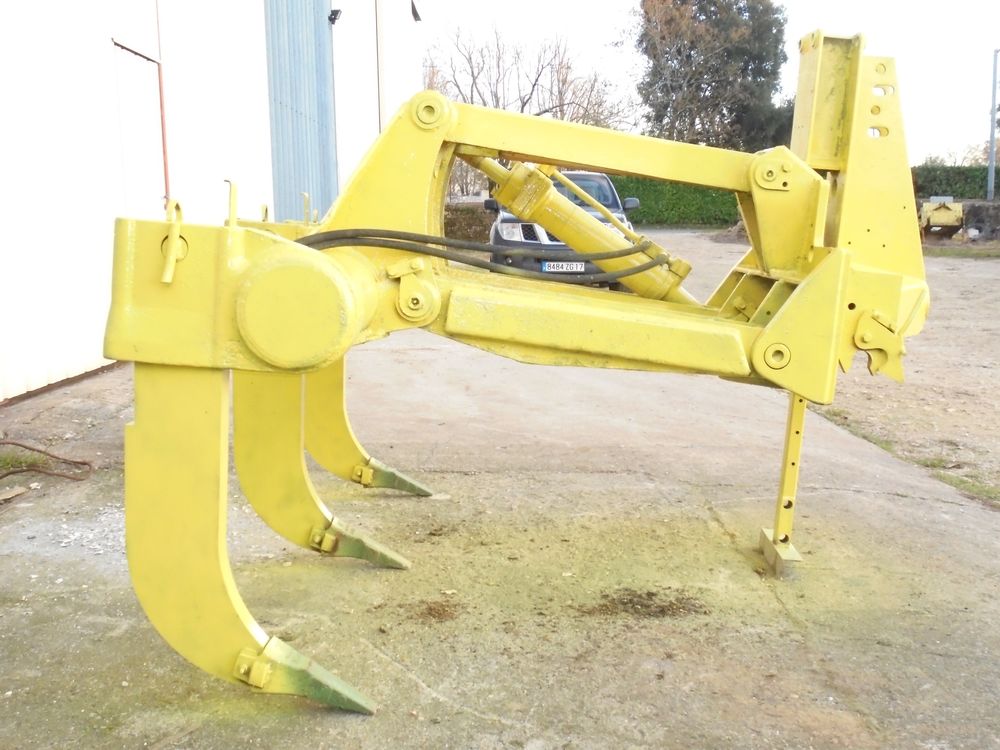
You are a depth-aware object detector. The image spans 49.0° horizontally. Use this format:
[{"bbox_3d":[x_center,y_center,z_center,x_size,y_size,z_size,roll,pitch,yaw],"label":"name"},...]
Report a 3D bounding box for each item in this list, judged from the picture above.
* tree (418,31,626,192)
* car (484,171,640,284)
[{"bbox_3d":[0.983,-8.486,39.186,7.500,7.840,7.000,-1,8,2],"label":"tree"},{"bbox_3d":[0.882,-2.031,15.858,1.920,1.770,5.050,-1,8,3],"label":"car"}]

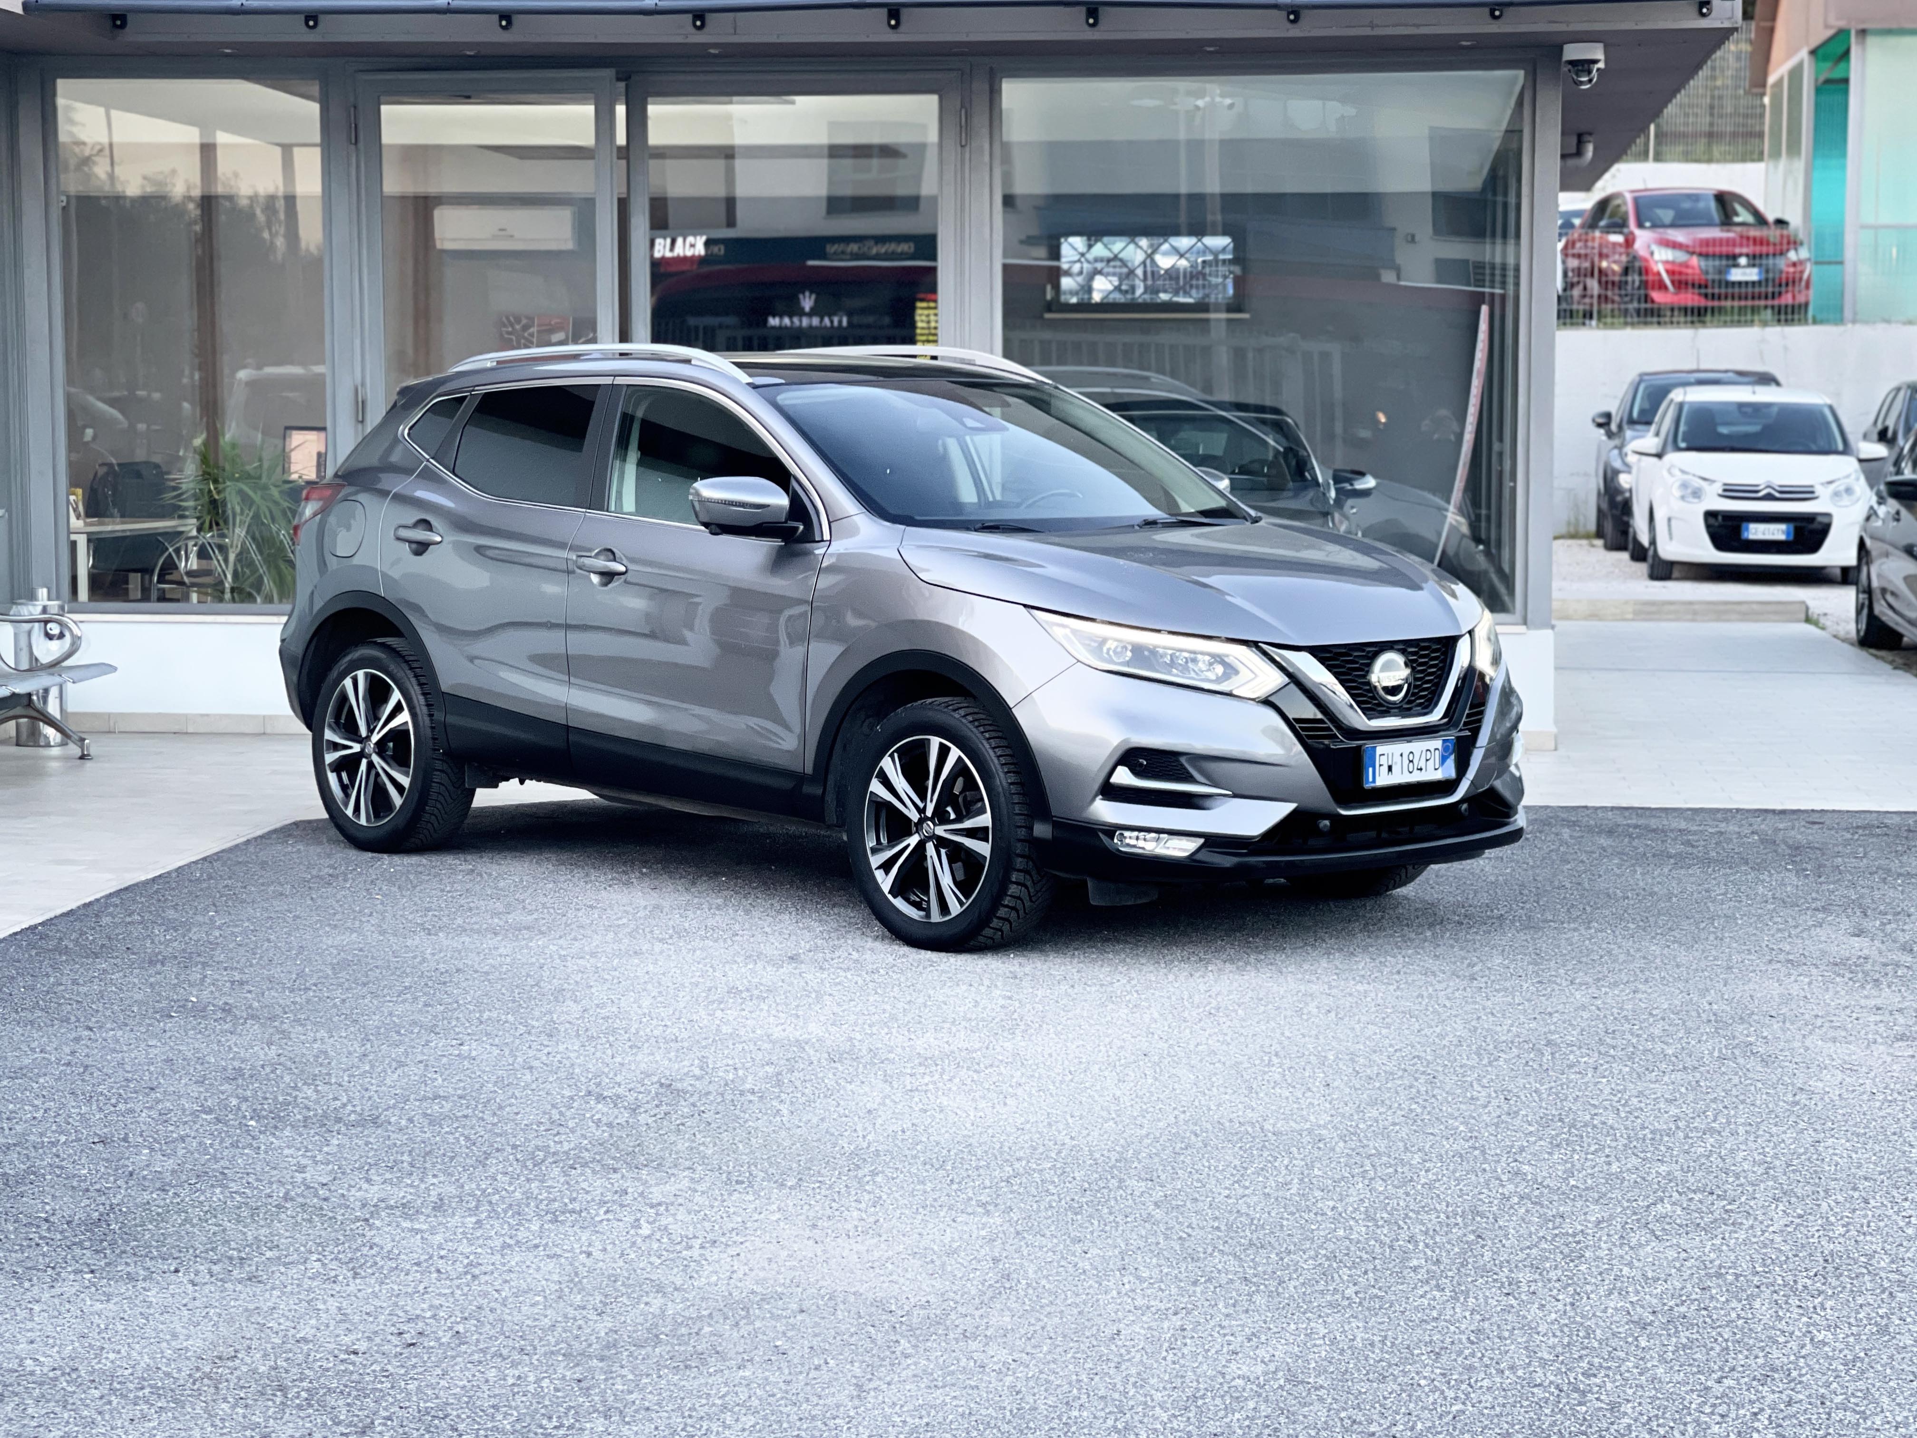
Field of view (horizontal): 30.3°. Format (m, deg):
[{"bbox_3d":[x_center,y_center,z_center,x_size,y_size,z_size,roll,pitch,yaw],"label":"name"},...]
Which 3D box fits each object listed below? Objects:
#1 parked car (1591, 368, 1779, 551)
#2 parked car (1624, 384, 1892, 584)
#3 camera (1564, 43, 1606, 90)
[{"bbox_3d":[6.428,-2.273,30.790,1.760,1.500,3.980,1,6,9],"label":"parked car"},{"bbox_3d":[6.038,-1.845,27.178,1.670,1.460,3.460,1,6,7],"label":"parked car"},{"bbox_3d":[2.419,-2.521,13.700,0.160,0.175,0.165,1,6,9],"label":"camera"}]

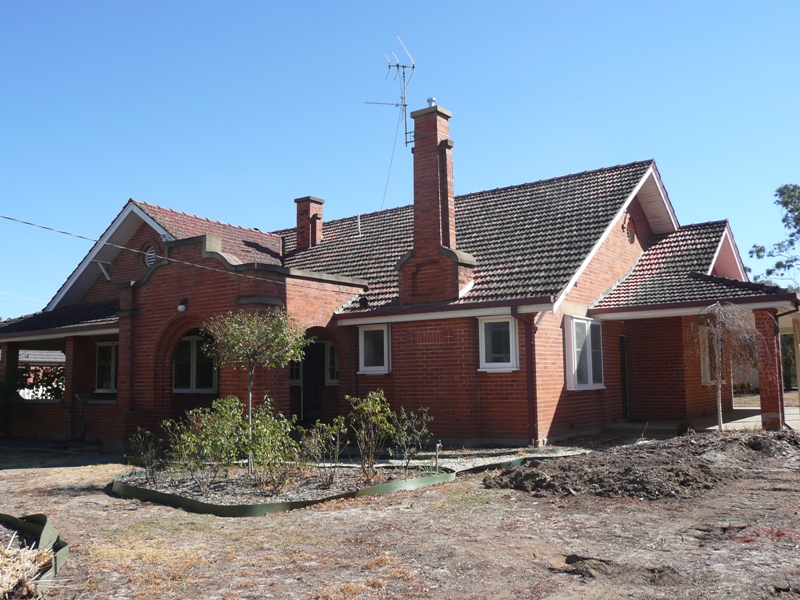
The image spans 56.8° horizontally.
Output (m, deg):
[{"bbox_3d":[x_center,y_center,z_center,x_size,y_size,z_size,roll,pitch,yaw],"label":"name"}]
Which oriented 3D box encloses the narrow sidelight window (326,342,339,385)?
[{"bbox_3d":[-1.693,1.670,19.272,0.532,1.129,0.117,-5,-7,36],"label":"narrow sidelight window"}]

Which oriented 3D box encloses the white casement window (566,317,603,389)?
[{"bbox_3d":[4.093,1.199,16.378,0.166,1.518,1.748,-5,-7,36],"label":"white casement window"}]

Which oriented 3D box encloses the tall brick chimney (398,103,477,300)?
[{"bbox_3d":[0.774,-1.986,16.103,1.524,4.241,0.704,-5,-7,36],"label":"tall brick chimney"}]

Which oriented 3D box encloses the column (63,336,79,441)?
[{"bbox_3d":[-8.549,2.304,19.444,0.359,2.657,0.333,-5,-7,36],"label":"column"}]

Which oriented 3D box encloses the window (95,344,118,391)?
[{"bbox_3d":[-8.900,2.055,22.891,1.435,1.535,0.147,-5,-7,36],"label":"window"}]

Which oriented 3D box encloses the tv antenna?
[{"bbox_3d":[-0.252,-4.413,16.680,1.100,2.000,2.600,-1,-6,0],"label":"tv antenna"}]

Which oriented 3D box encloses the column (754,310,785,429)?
[{"bbox_3d":[7.543,1.416,15.095,0.377,2.443,0.372,-5,-7,36],"label":"column"}]

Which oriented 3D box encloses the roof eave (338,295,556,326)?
[{"bbox_3d":[0.825,0.296,15.294,5.279,0.285,0.489,-5,-7,36],"label":"roof eave"}]

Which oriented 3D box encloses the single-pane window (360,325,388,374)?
[{"bbox_3d":[-0.563,1.121,16.799,0.860,1.100,0.166,-5,-7,36],"label":"single-pane window"}]

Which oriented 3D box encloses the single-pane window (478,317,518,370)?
[{"bbox_3d":[1.976,0.875,14.962,0.805,1.082,0.166,-5,-7,36],"label":"single-pane window"}]

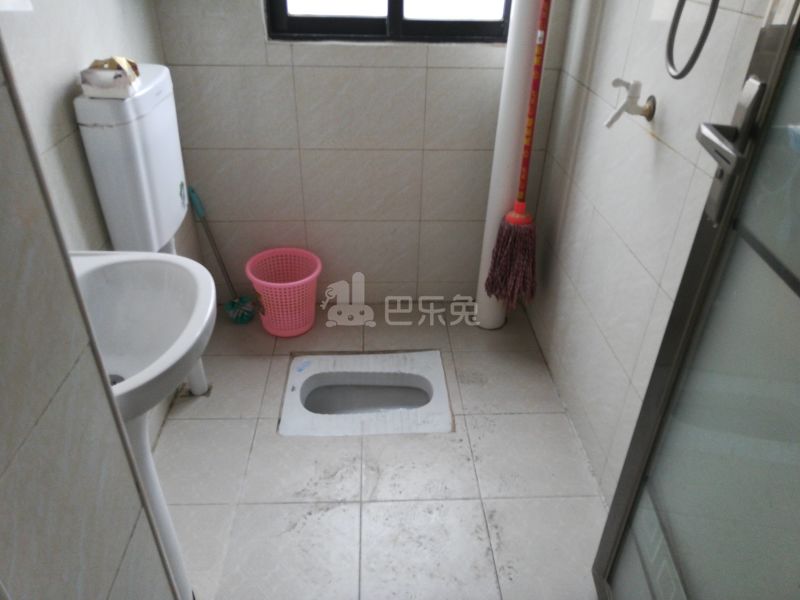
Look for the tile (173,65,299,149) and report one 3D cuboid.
[{"bbox_3d":[-0.511,-0.598,1.863,0.387,0.250,0.010,0,31,-3],"label":"tile"}]

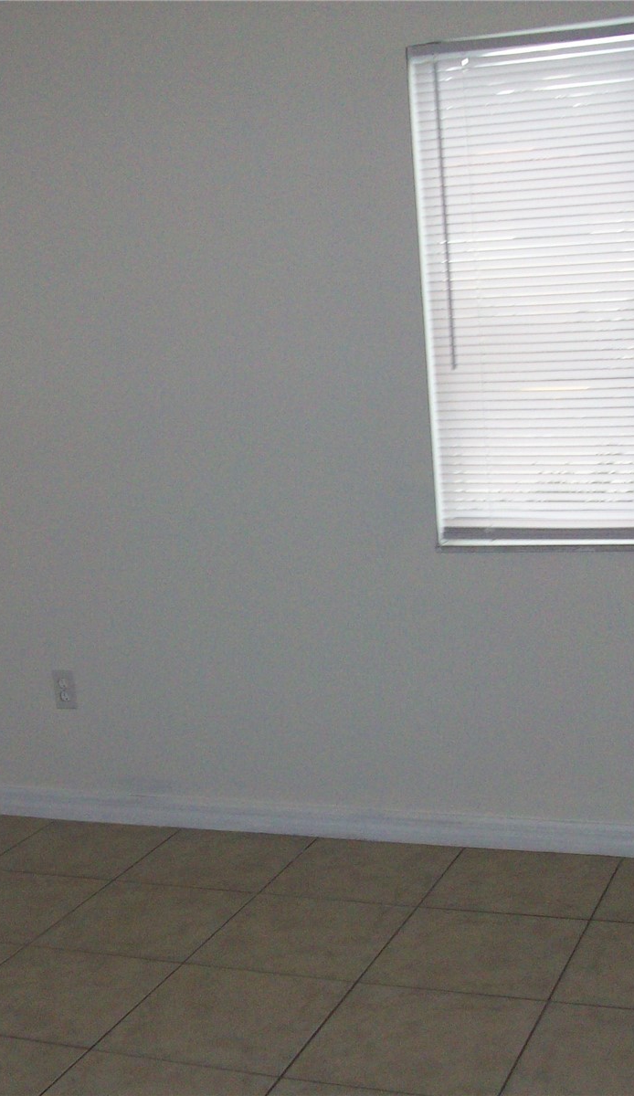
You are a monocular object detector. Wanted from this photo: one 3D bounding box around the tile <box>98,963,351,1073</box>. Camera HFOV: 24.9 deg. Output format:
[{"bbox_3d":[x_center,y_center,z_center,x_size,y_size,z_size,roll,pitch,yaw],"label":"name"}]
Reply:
[{"bbox_3d":[-0.184,0.984,3.010,0.414,0.010,0.414,-1,9,22],"label":"tile"}]

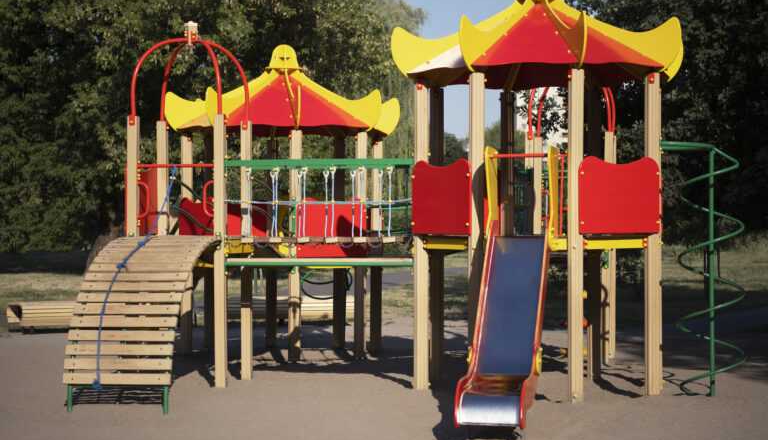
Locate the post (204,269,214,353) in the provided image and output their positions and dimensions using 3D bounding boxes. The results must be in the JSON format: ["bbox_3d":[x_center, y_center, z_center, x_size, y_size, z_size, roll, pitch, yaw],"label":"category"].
[{"bbox_3d":[-2.124,0.305,19.432,0.108,2.569,0.108,0,0,34],"label":"post"}]

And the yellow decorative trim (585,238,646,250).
[{"bbox_3d":[2.170,0.233,14.968,0.760,0.085,0.045,0,-1,-33],"label":"yellow decorative trim"}]

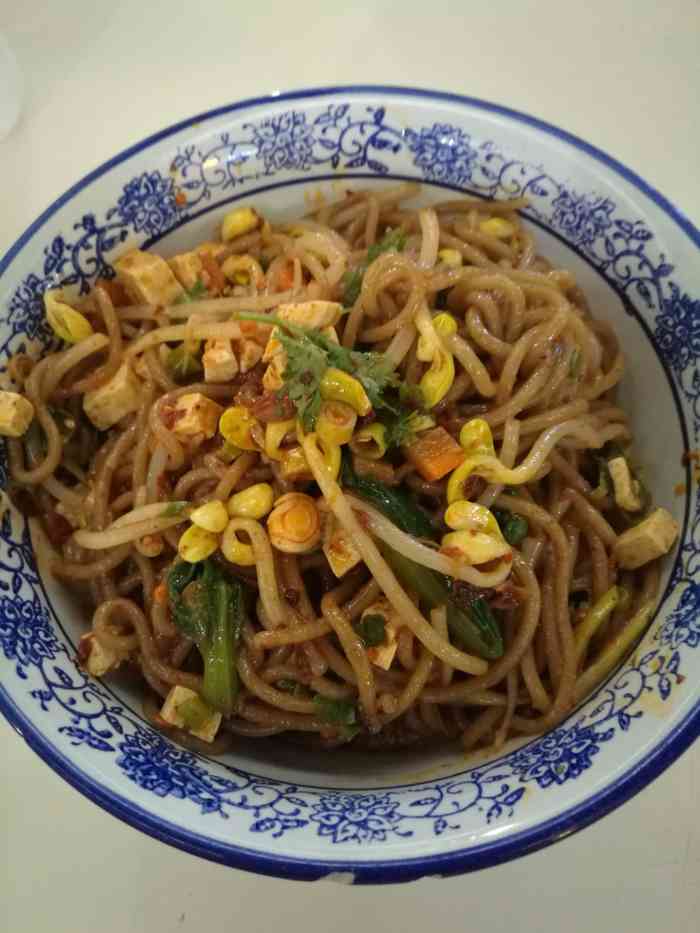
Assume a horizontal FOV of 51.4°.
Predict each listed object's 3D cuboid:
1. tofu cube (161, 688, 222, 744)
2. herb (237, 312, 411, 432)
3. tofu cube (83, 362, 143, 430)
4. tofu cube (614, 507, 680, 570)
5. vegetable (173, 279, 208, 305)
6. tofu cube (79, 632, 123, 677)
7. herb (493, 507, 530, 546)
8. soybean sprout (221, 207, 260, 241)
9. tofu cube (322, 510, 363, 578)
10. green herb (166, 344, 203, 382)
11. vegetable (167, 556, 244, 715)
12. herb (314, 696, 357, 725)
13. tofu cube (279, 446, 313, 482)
[{"bbox_3d":[-0.043,0.068,0.198,0.015,0.009,0.009,24,70,11],"label":"tofu cube"},{"bbox_3d":[-0.007,-0.026,0.202,0.044,0.014,0.028,9,68,5],"label":"herb"},{"bbox_3d":[-0.073,-0.022,0.224,0.014,0.012,0.014,-26,69,-9],"label":"tofu cube"},{"bbox_3d":[0.079,0.019,0.193,0.014,0.010,0.009,-28,70,-11],"label":"tofu cube"},{"bbox_3d":[-0.049,-0.054,0.223,0.010,0.005,0.009,-5,67,-2],"label":"vegetable"},{"bbox_3d":[-0.070,0.053,0.205,0.009,0.009,0.010,-43,73,-15],"label":"tofu cube"},{"bbox_3d":[0.042,0.016,0.191,0.009,0.005,0.009,4,67,2],"label":"herb"},{"bbox_3d":[-0.034,-0.076,0.228,0.011,0.008,0.008,-25,69,-10],"label":"soybean sprout"},{"bbox_3d":[-0.002,0.021,0.196,0.009,0.010,0.013,-39,72,-13],"label":"tofu cube"},{"bbox_3d":[-0.051,-0.032,0.224,0.011,0.006,0.011,-10,68,-2],"label":"green herb"},{"bbox_3d":[-0.037,0.044,0.188,0.020,0.011,0.039,-7,67,-2],"label":"vegetable"},{"bbox_3d":[-0.004,0.062,0.186,0.012,0.006,0.009,7,67,4],"label":"herb"},{"bbox_3d":[-0.015,-0.001,0.201,0.009,0.008,0.009,-8,68,-2],"label":"tofu cube"}]

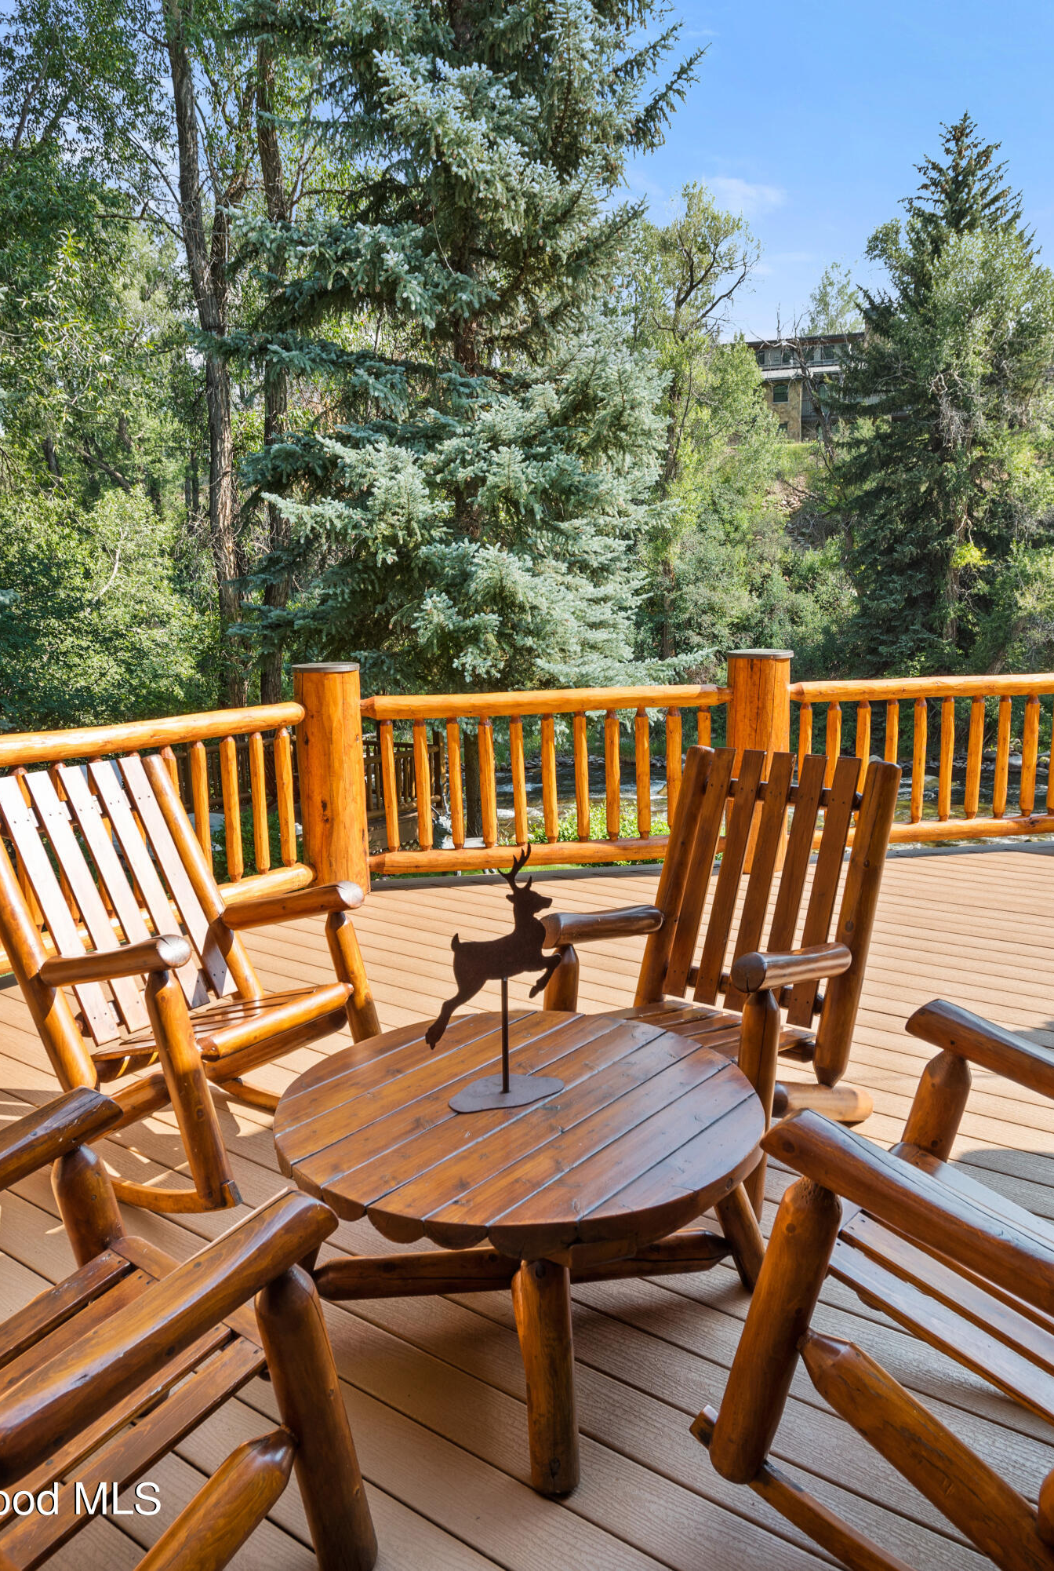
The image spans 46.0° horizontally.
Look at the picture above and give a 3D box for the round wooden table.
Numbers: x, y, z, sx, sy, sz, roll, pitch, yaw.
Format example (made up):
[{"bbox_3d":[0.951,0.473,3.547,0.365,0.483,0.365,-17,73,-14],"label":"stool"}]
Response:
[{"bbox_3d":[-0.009,0.789,2.329,0.920,0.425,0.920,-1,9,0],"label":"round wooden table"}]

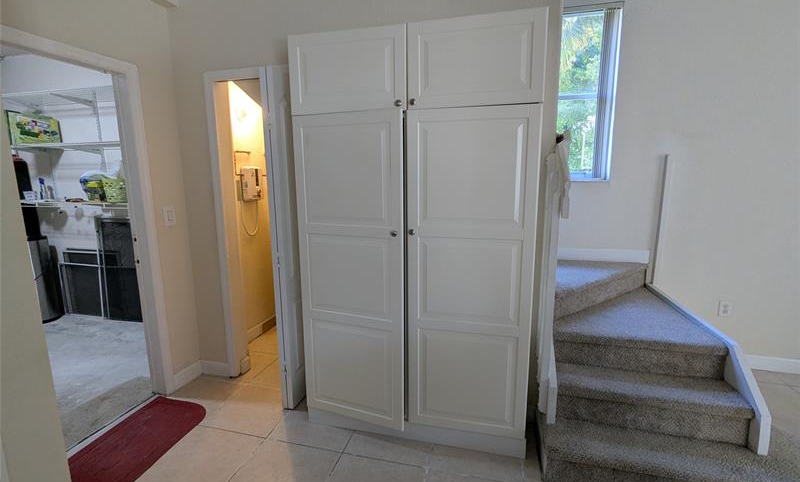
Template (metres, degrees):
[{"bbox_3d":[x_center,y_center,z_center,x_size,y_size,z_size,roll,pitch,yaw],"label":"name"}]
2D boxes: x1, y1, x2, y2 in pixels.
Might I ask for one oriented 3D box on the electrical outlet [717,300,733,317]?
[{"bbox_3d":[2.445,0.511,2.776,0.077,0.120,0.010,2,10,14],"label":"electrical outlet"}]

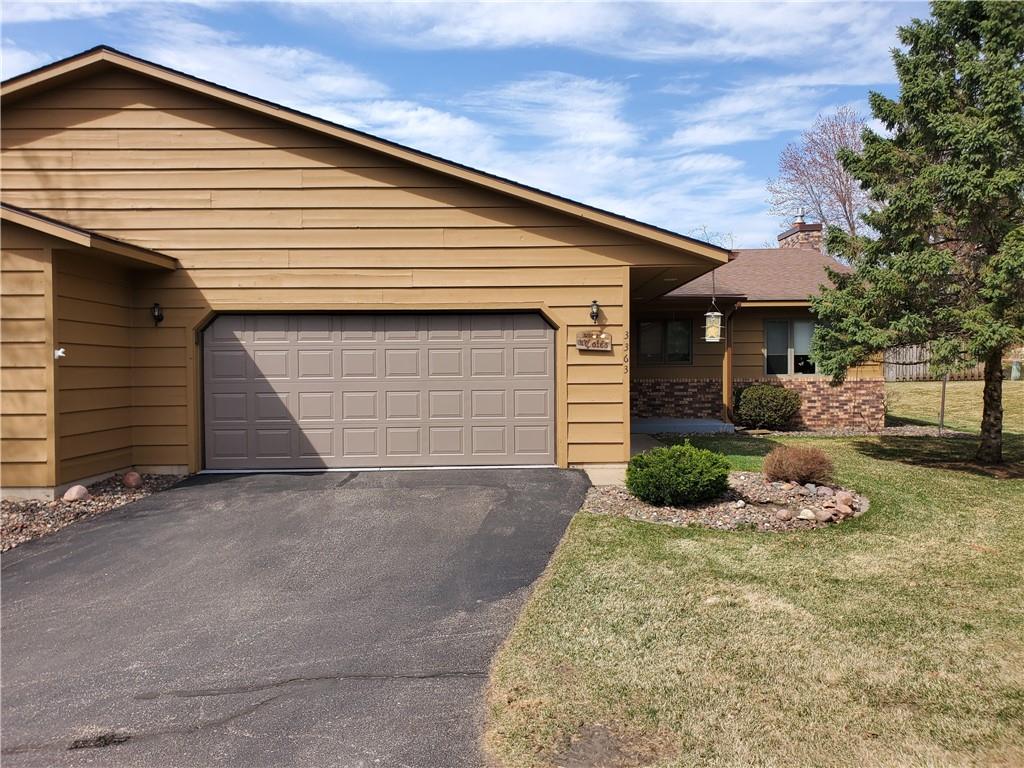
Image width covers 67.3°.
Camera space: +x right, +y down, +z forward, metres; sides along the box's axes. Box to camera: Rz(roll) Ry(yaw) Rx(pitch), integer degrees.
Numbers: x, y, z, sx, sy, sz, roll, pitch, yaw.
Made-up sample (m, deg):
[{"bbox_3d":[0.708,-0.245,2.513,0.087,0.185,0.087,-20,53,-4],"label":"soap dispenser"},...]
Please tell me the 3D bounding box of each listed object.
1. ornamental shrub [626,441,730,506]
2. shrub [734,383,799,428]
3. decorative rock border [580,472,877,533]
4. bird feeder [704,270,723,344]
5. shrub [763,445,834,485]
[{"bbox_3d":[2.042,1.109,9.547,1.280,0.750,1.200,-1,1,0],"label":"ornamental shrub"},{"bbox_3d":[5.508,0.495,16.583,1.380,0.980,1.280,-1,1,0],"label":"shrub"},{"bbox_3d":[2.574,1.343,9.633,3.500,0.220,3.600,-1,1,0],"label":"decorative rock border"},{"bbox_3d":[2.920,-1.116,11.196,0.260,1.030,0.240,-1,1,0],"label":"bird feeder"},{"bbox_3d":[4.037,1.111,10.786,0.970,0.530,0.930,-1,1,0],"label":"shrub"}]

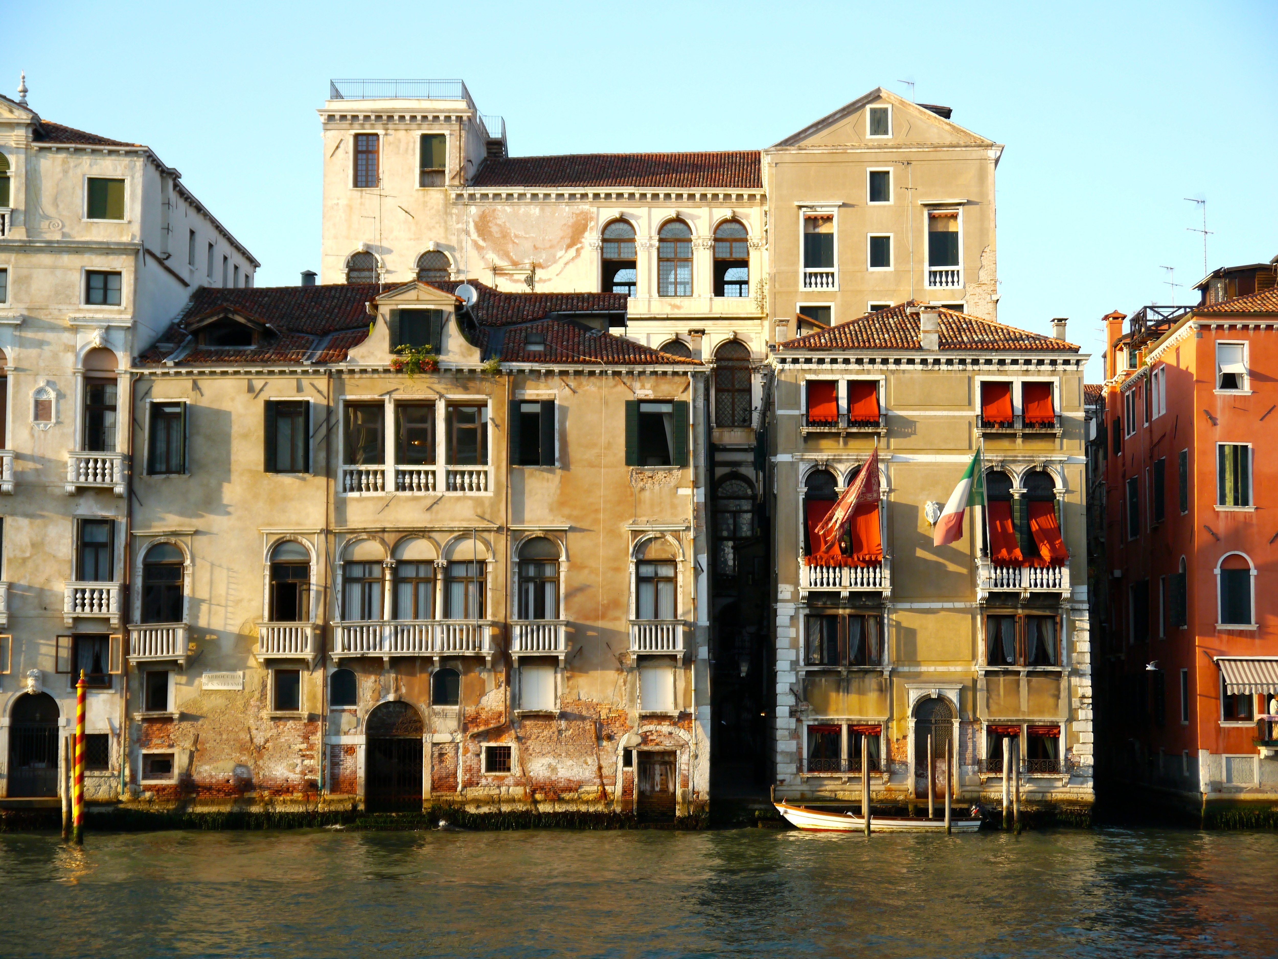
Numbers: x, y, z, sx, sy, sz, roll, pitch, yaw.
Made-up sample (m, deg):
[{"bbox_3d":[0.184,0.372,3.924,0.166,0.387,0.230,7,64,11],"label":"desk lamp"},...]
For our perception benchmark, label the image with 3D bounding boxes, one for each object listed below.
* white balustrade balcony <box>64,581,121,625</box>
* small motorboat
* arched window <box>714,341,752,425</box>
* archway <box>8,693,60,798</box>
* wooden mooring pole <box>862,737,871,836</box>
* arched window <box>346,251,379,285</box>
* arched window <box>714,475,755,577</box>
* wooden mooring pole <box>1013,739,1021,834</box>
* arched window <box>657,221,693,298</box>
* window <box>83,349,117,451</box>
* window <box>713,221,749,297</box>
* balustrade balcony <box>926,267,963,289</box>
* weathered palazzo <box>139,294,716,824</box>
[{"bbox_3d":[-16.628,3.784,76.488,1.688,1.332,0.600,1,-6,-11],"label":"white balustrade balcony"},{"bbox_3d":[7.108,10.031,74.488,6.160,0.986,1.600,0,-6,0],"label":"small motorboat"},{"bbox_3d":[4.001,-4.057,106.578,1.609,3.757,0.300,0,-6,0],"label":"arched window"},{"bbox_3d":[-18.361,8.057,76.243,1.501,3.187,0.500,1,-6,-11],"label":"archway"},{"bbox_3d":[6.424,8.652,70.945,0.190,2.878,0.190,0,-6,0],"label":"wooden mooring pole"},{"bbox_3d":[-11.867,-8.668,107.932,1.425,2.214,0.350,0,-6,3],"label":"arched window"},{"bbox_3d":[4.041,1.984,105.986,1.726,4.390,0.300,0,-6,0],"label":"arched window"},{"bbox_3d":[10.773,8.731,71.563,0.200,2.655,0.200,0,-6,0],"label":"wooden mooring pole"},{"bbox_3d":[1.540,-9.406,107.300,1.492,3.282,0.350,0,-6,3],"label":"arched window"},{"bbox_3d":[-16.623,-2.238,77.508,1.083,3.656,0.300,1,-6,-11],"label":"window"},{"bbox_3d":[3.935,-9.393,107.101,1.532,3.276,0.300,0,-6,0],"label":"window"},{"bbox_3d":[12.157,-8.024,99.927,1.475,0.885,0.300,0,-6,4],"label":"balustrade balcony"},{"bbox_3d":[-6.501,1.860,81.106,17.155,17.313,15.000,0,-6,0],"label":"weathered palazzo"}]

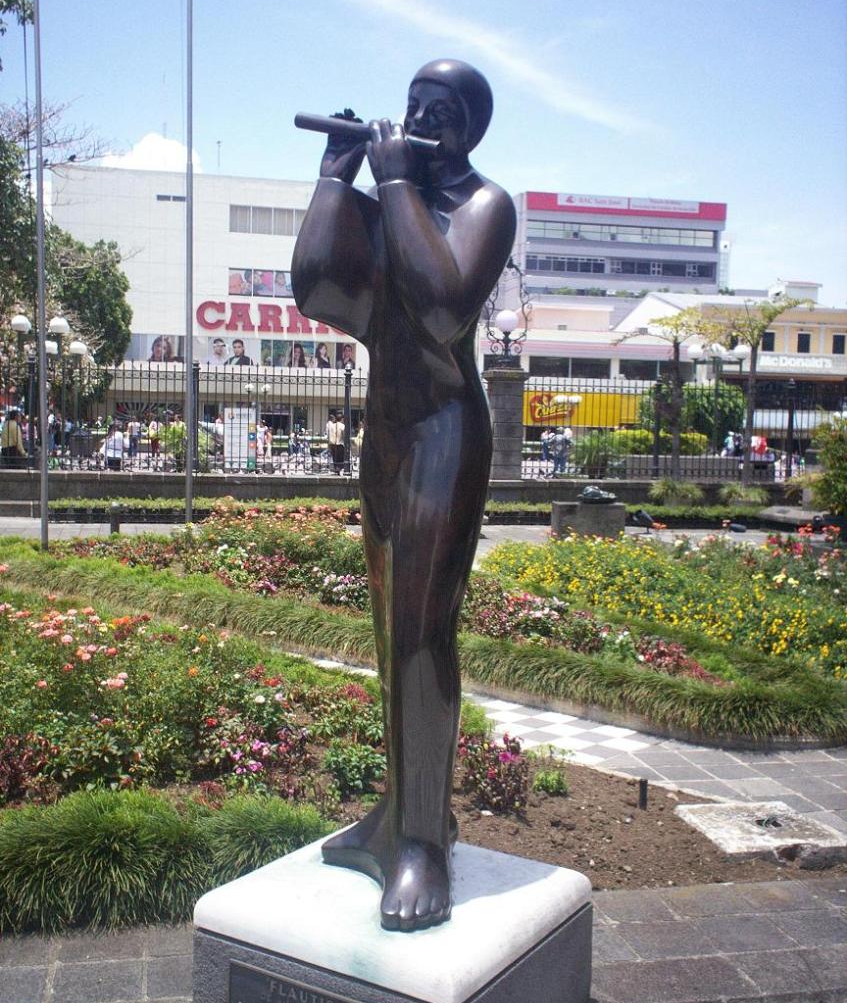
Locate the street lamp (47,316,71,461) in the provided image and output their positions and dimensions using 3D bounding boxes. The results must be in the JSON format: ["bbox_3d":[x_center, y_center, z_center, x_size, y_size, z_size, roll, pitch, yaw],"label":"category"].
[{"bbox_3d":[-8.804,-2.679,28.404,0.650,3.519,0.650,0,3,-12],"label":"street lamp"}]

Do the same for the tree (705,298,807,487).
[{"bbox_3d":[6.683,-2.142,23.711,2.100,3.841,2.000,0,3,-12],"label":"tree"}]

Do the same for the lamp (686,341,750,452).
[{"bbox_3d":[8.386,-2.909,33.381,1.750,3.200,1.700,2,3,12],"label":"lamp"}]

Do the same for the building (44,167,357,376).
[{"bbox_3d":[-12.880,-11.330,76.843,20.404,16.081,17.000,0,3,-12],"label":"building"}]

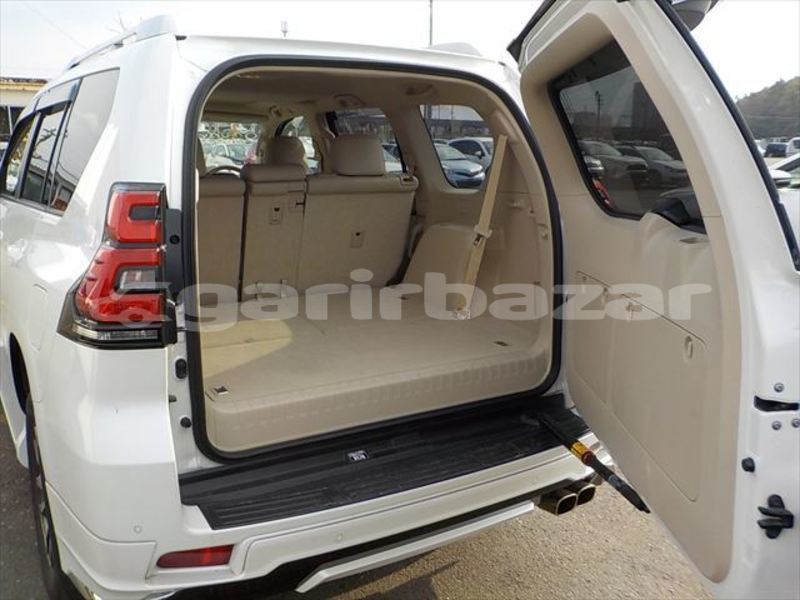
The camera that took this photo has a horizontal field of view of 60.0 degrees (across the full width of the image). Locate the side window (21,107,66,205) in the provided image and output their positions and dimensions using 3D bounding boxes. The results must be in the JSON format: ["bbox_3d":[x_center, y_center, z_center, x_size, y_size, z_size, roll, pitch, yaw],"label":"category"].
[{"bbox_3d":[-1.410,-0.567,2.752,0.030,0.400,0.860,14,3,-34],"label":"side window"}]

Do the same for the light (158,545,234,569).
[{"bbox_3d":[-0.492,0.615,1.667,0.185,0.052,0.035,-4,14,-18],"label":"light"}]

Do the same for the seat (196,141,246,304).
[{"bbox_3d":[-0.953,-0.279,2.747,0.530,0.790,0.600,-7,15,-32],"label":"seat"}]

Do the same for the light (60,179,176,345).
[{"bbox_3d":[-0.666,-0.082,1.601,0.225,0.372,0.270,-7,15,-32],"label":"light"}]

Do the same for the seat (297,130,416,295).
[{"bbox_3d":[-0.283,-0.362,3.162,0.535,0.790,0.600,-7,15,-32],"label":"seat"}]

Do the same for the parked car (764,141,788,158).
[{"bbox_3d":[31.415,-12.474,57.849,1.700,1.500,4.200,5,14,20],"label":"parked car"}]

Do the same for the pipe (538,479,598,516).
[{"bbox_3d":[0.546,0.645,2.330,0.165,0.070,0.140,-7,15,-30],"label":"pipe"}]

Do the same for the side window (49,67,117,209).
[{"bbox_3d":[-0.950,-0.460,2.054,0.030,0.420,0.600,14,3,-35],"label":"side window"}]

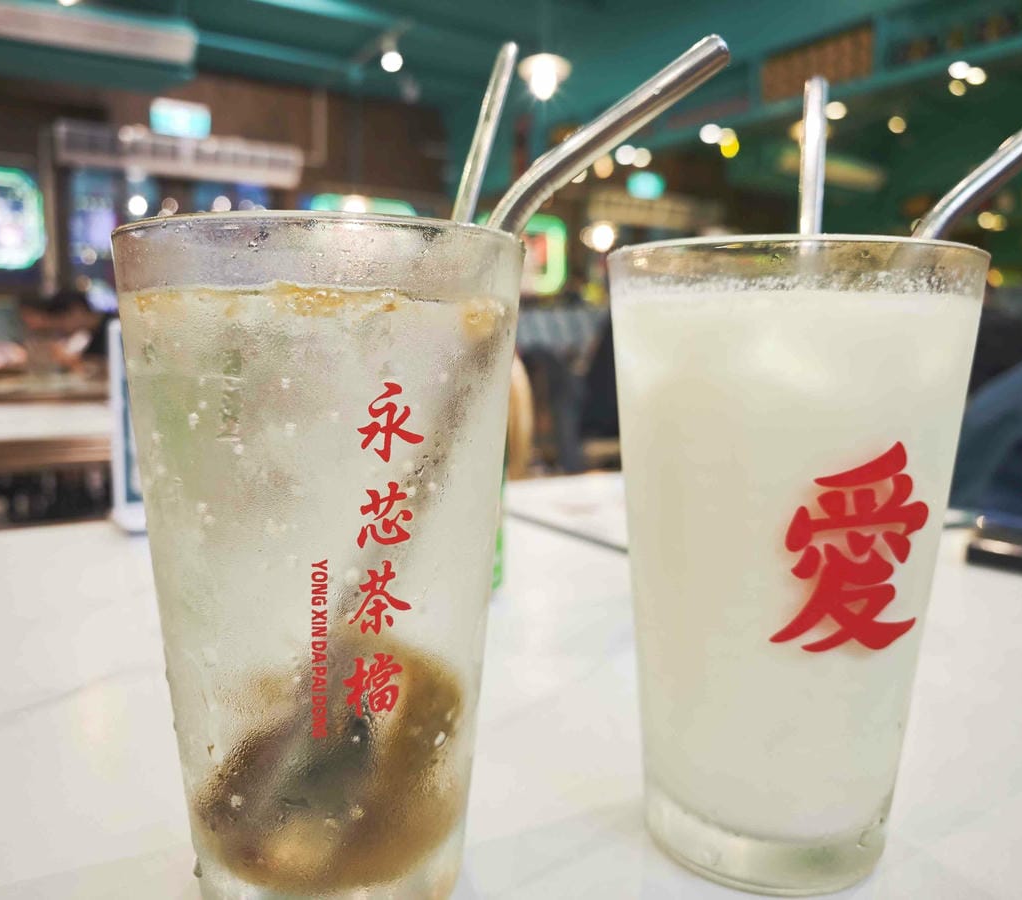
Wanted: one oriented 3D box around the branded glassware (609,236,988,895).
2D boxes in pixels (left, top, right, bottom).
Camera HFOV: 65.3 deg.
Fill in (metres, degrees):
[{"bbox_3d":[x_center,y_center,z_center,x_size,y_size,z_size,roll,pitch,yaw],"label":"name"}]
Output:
[{"bbox_3d":[0.069,0.027,0.211,0.089,0.151,0.089,0,6,-6],"label":"branded glassware"}]

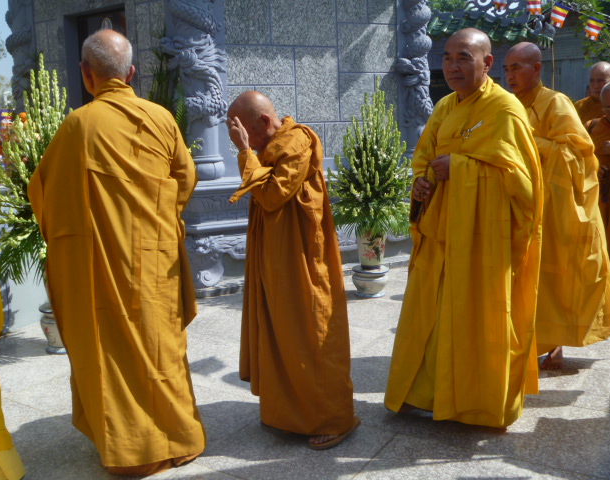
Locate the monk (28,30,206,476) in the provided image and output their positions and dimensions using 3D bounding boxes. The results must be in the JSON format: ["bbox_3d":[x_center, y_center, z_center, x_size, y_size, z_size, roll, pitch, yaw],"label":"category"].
[{"bbox_3d":[-0.669,0.057,2.539,0.600,1.650,0.460,-1,12,2],"label":"monk"}]

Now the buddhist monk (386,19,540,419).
[{"bbox_3d":[0.669,-0.040,2.843,0.600,1.650,0.480,7,14,37],"label":"buddhist monk"}]

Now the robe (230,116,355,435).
[{"bbox_3d":[-0.027,0.132,2.741,0.460,1.290,0.500,-5,12,-15],"label":"robe"}]

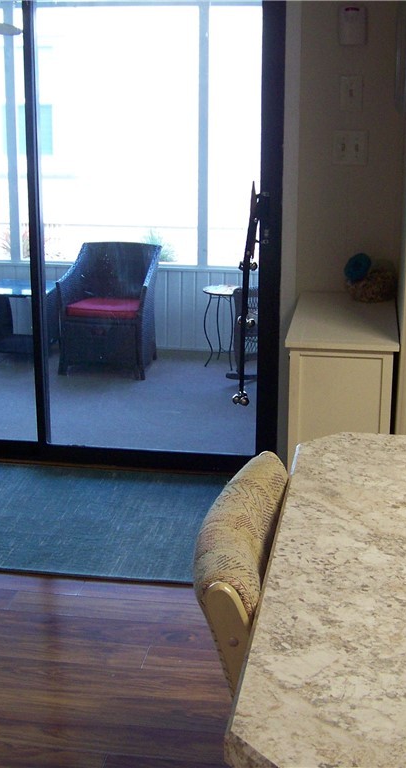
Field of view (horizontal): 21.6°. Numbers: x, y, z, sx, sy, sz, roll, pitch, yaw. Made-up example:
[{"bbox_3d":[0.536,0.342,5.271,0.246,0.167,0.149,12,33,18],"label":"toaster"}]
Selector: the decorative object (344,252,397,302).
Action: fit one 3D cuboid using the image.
[{"bbox_3d":[0.564,-0.362,3.588,0.179,0.168,0.165,3,17,9],"label":"decorative object"}]

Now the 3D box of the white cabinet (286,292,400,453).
[{"bbox_3d":[0.451,0.137,3.489,0.324,0.732,0.690,3,17,9],"label":"white cabinet"}]

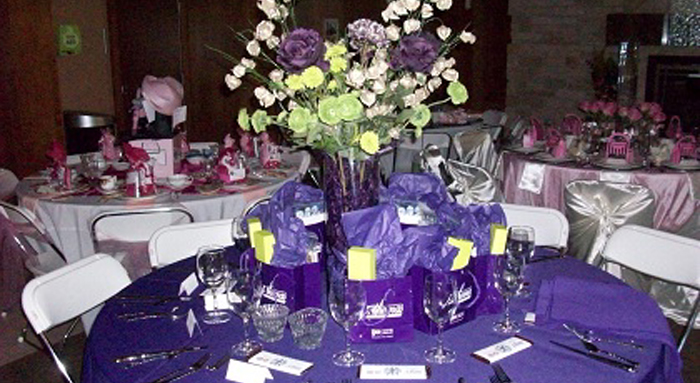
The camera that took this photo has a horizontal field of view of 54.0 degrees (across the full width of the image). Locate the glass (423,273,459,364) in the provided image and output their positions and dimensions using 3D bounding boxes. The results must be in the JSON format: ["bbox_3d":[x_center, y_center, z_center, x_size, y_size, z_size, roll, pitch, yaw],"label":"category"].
[{"bbox_3d":[0.202,0.279,1.525,0.081,0.194,0.081,-1,11,0],"label":"glass"}]

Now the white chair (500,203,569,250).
[{"bbox_3d":[0.623,0.478,2.894,0.450,0.780,0.470,6,13,30],"label":"white chair"}]

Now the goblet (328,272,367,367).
[{"bbox_3d":[-0.006,0.281,1.518,0.083,0.200,0.083,-1,11,0],"label":"goblet"}]

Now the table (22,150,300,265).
[{"bbox_3d":[-1.084,0.278,4.114,1.580,0.760,1.580,-1,12,0],"label":"table"}]

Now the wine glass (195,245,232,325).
[{"bbox_3d":[-0.357,0.247,1.818,0.090,0.186,0.090,-1,12,0],"label":"wine glass"}]

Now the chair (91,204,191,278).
[{"bbox_3d":[-0.936,0.423,3.256,0.450,0.780,0.480,-4,11,-14],"label":"chair"}]

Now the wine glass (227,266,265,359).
[{"bbox_3d":[-0.242,0.274,1.578,0.081,0.200,0.081,-1,11,0],"label":"wine glass"}]

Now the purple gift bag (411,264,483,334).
[{"bbox_3d":[0.238,0.257,1.756,0.152,0.165,0.074,-11,15,-41],"label":"purple gift bag"}]

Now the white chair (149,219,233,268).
[{"bbox_3d":[-0.487,0.534,2.740,0.450,0.780,0.470,-8,13,-29],"label":"white chair"}]

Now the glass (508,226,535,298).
[{"bbox_3d":[0.483,0.194,1.943,0.076,0.192,0.076,-1,11,0],"label":"glass"}]

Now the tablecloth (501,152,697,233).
[{"bbox_3d":[1.813,0.124,4.575,1.580,0.750,1.580,-1,12,0],"label":"tablecloth"}]

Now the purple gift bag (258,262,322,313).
[{"bbox_3d":[-0.163,0.251,1.796,0.085,0.158,0.140,-11,15,-41],"label":"purple gift bag"}]

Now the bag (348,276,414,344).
[{"bbox_3d":[0.076,0.276,1.681,0.148,0.165,0.074,-1,12,0],"label":"bag"}]

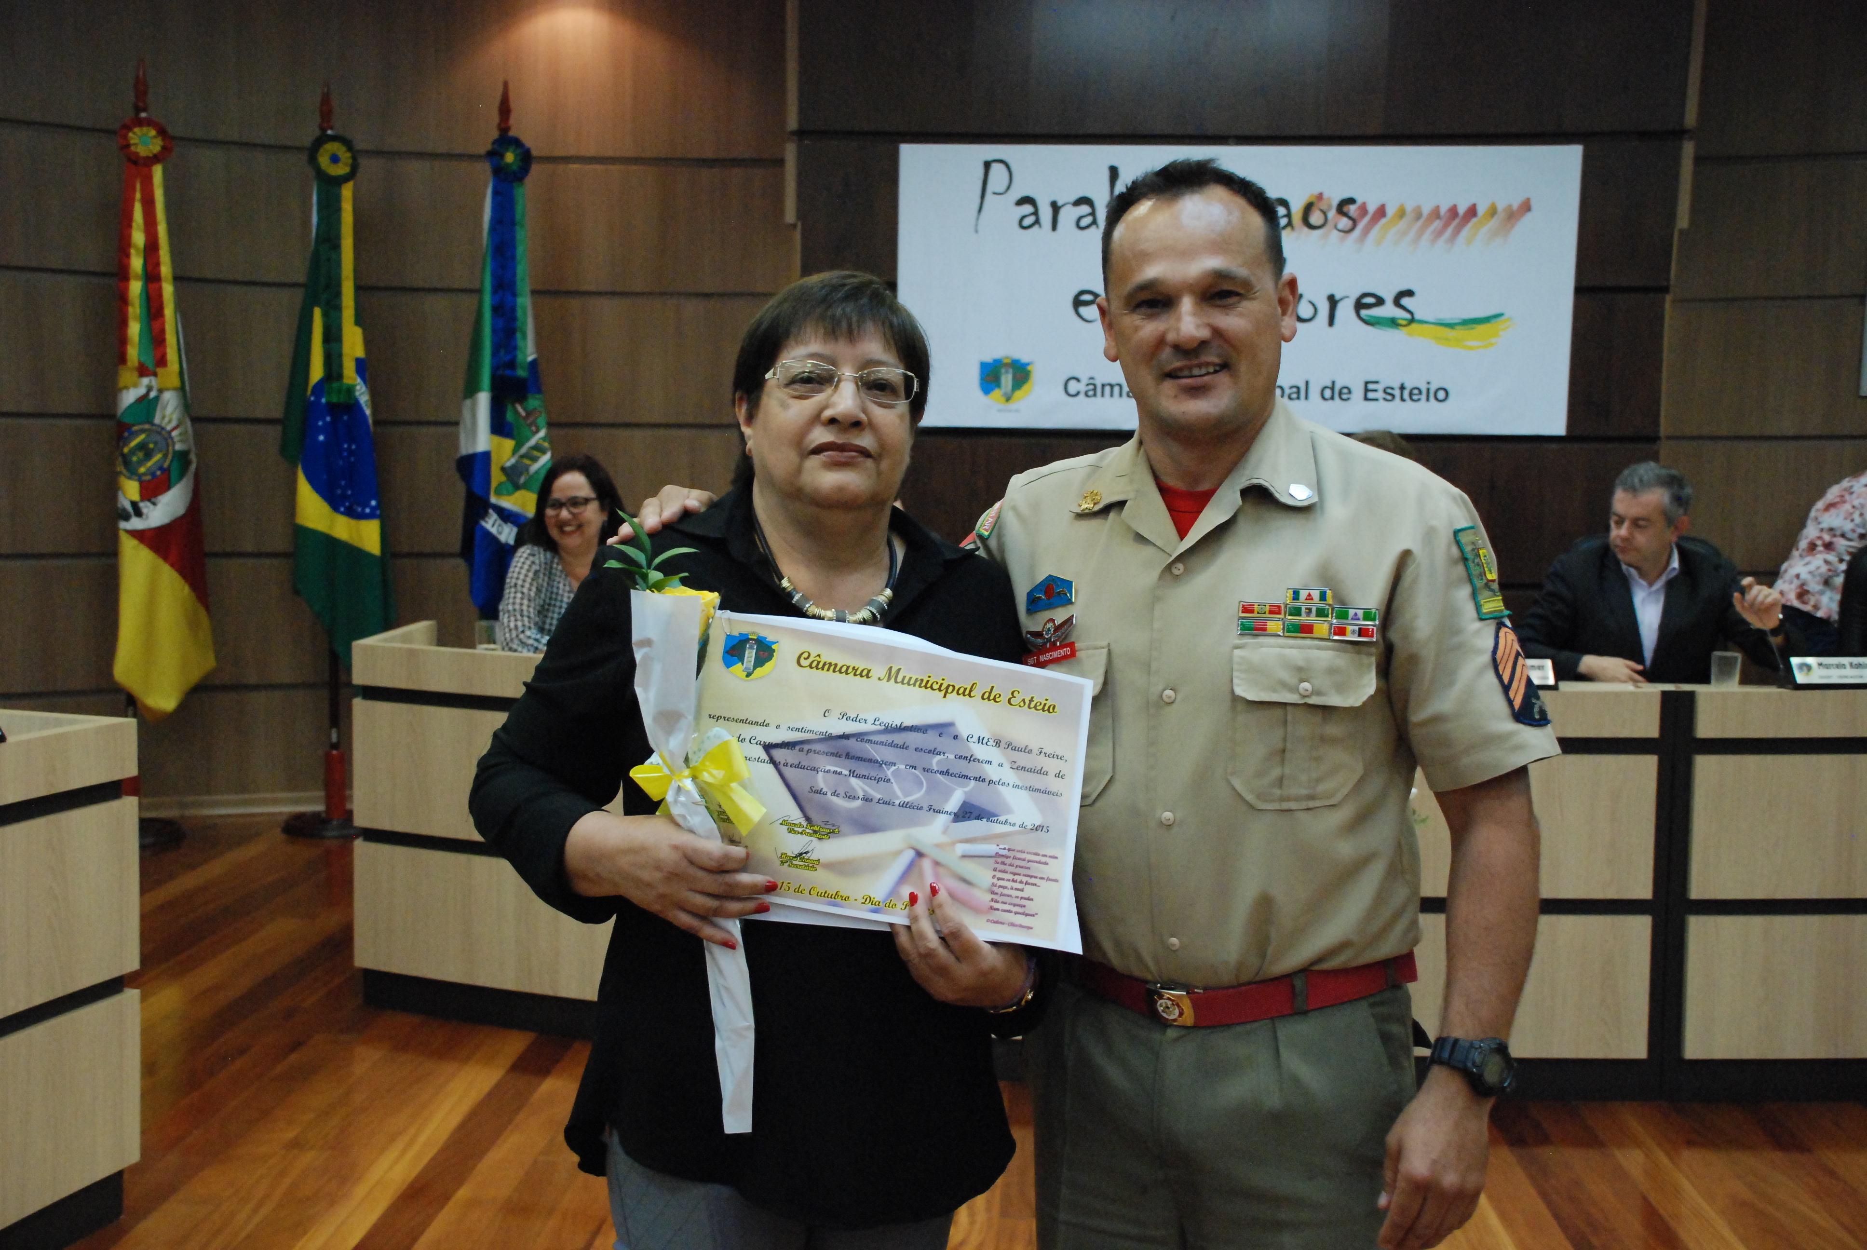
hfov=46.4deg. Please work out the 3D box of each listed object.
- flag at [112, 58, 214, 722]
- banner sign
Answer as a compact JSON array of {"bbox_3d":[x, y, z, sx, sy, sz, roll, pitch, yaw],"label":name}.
[{"bbox_3d":[-2.858,-0.845,8.100,0.380,2.370,0.300,0,4,-16],"label":"flag"},{"bbox_3d":[1.127,-1.251,8.120,2.510,1.060,0.030,1,4,5],"label":"banner sign"}]

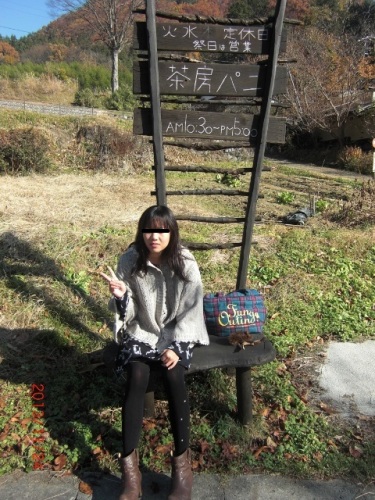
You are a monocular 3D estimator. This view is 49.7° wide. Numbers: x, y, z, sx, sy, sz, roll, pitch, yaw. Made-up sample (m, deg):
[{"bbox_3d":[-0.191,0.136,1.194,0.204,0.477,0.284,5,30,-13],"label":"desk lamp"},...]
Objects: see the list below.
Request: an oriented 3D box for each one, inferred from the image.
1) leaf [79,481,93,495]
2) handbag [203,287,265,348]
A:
[{"bbox_3d":[-0.456,1.067,1.815,0.050,0.017,0.075,-12,21,-33],"label":"leaf"},{"bbox_3d":[0.268,0.356,2.262,0.345,0.250,0.120,-3,10,-10],"label":"handbag"}]

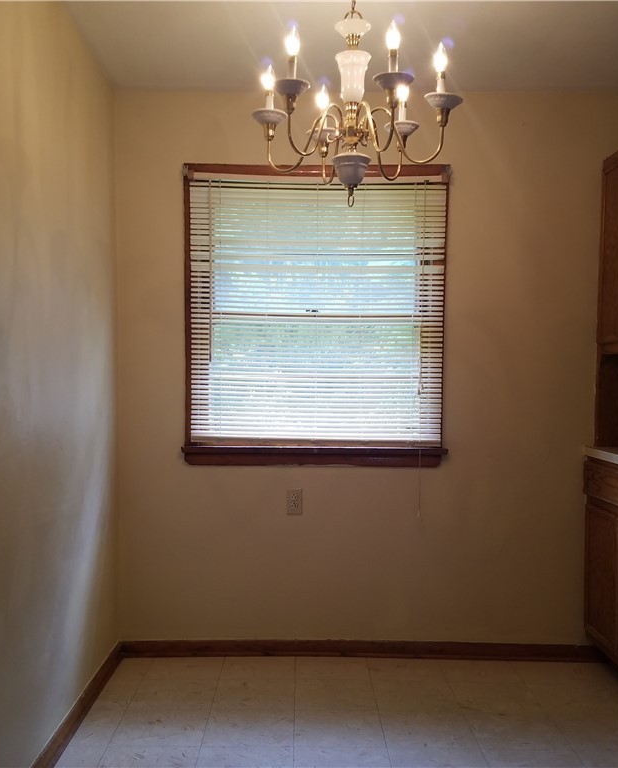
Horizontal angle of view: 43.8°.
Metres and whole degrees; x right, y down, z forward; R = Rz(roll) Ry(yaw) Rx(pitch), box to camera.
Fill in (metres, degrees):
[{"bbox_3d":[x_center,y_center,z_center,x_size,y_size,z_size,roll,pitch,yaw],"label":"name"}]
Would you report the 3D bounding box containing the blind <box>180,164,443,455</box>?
[{"bbox_3d":[0.036,-0.312,3.262,1.088,1.153,0.044,1,2,-1],"label":"blind"}]

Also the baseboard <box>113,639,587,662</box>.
[{"bbox_3d":[0.211,1.149,3.330,2.078,0.075,0.020,1,2,-1],"label":"baseboard"}]

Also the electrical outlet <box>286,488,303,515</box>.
[{"bbox_3d":[-0.061,0.506,3.315,0.072,0.115,0.008,1,2,-1],"label":"electrical outlet"}]

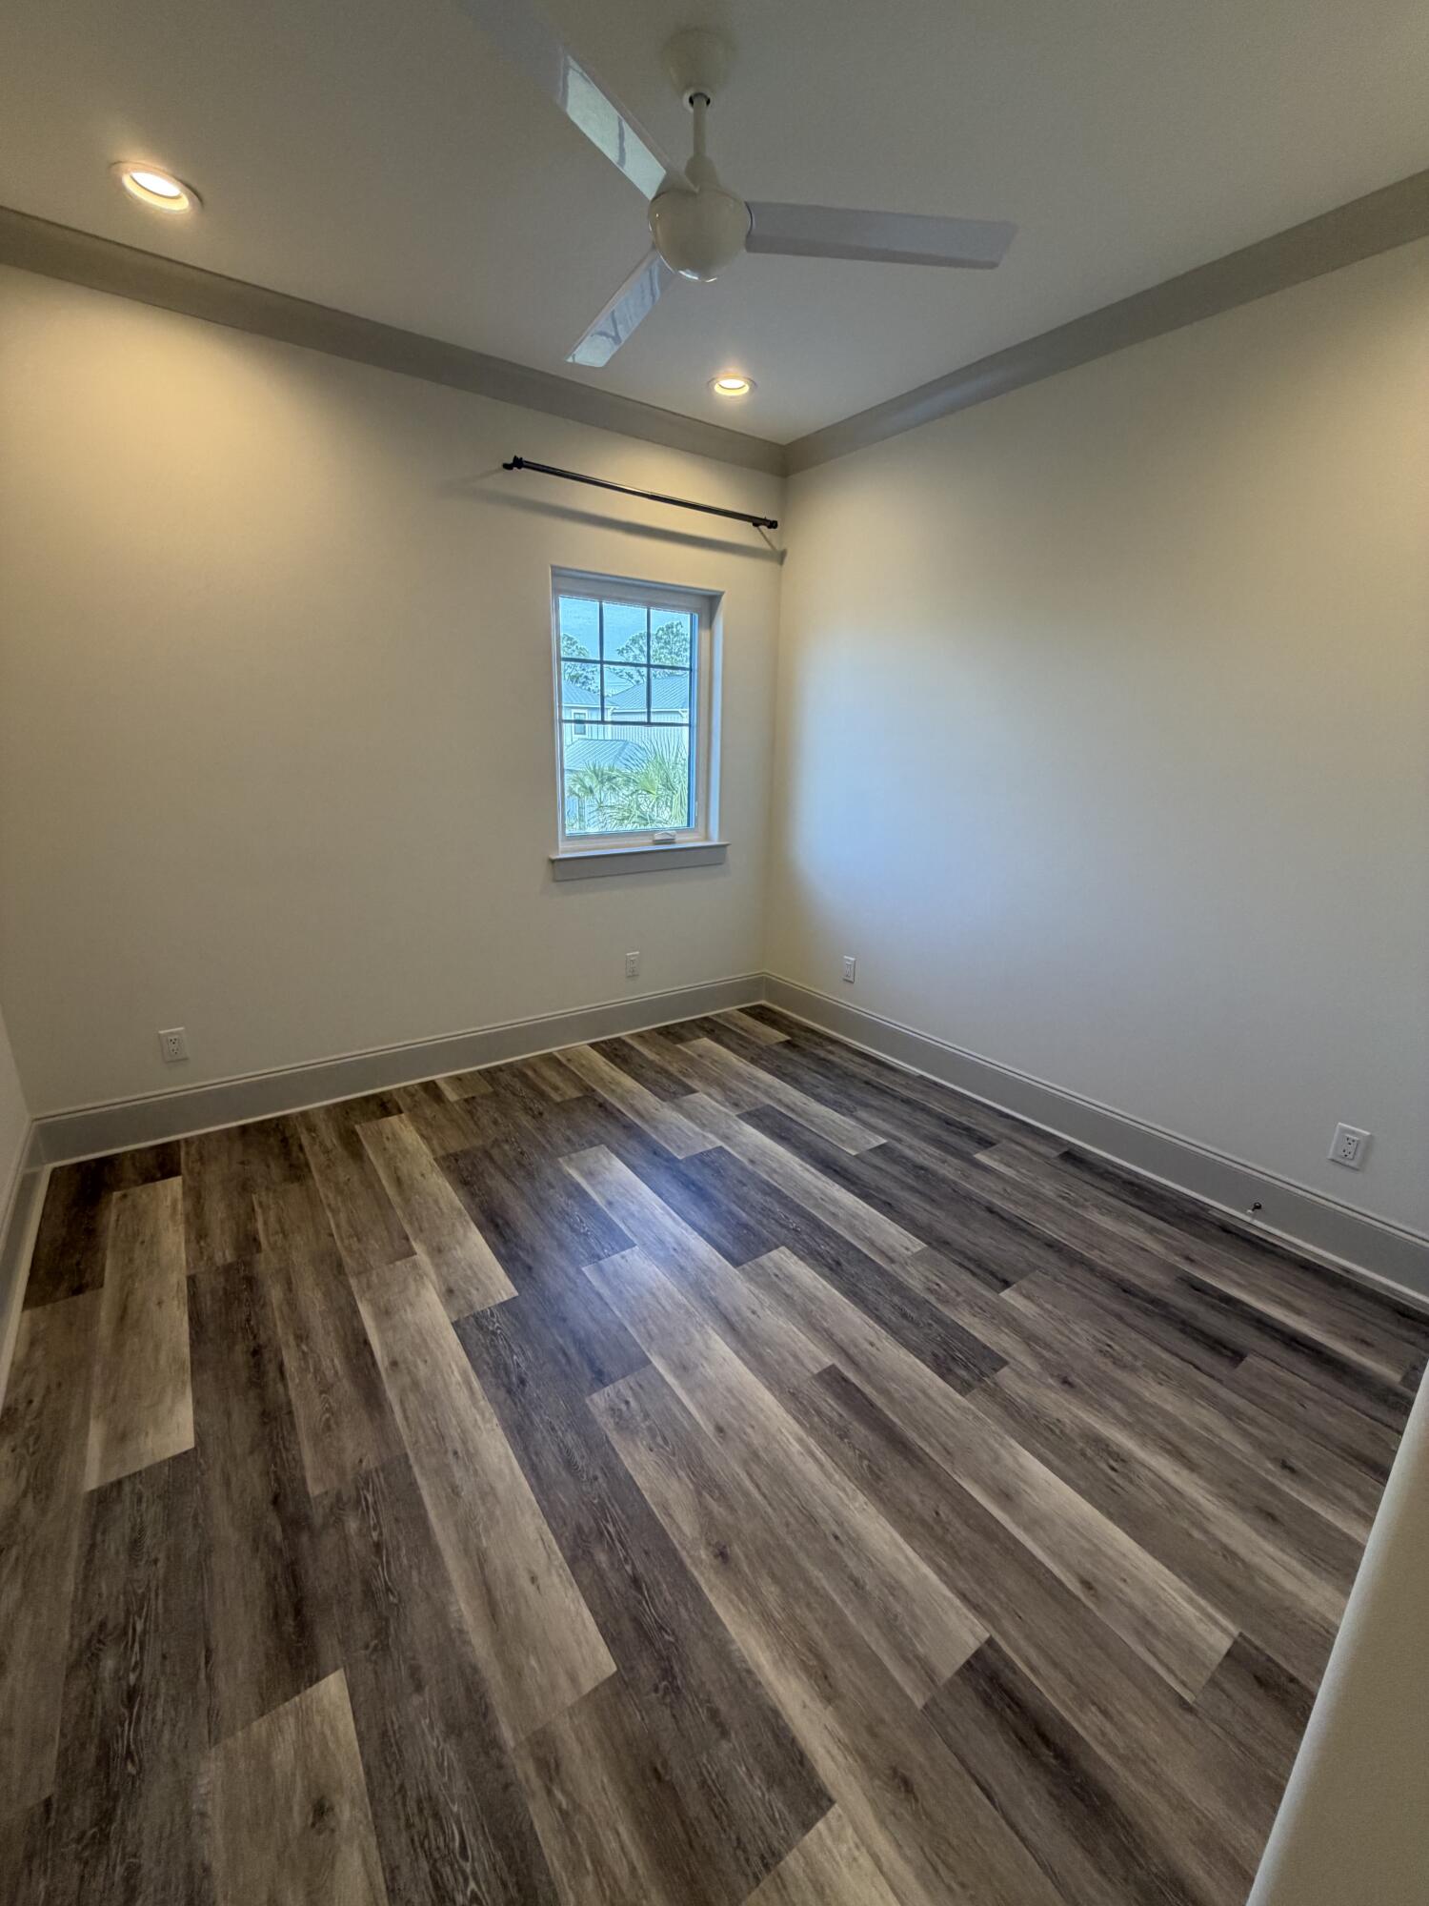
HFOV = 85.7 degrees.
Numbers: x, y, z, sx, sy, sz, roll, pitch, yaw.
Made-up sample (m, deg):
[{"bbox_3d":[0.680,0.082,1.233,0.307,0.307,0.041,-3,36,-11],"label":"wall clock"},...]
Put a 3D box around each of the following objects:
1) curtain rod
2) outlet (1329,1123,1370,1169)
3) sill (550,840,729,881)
[{"bbox_3d":[-0.244,-1.881,3.189,1.270,0.052,0.112,-10,19,-34],"label":"curtain rod"},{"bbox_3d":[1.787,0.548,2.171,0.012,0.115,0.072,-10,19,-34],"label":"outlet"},{"bbox_3d":[-0.351,-0.446,3.649,0.969,0.110,0.120,-10,19,-34],"label":"sill"}]

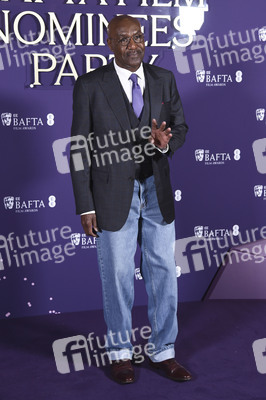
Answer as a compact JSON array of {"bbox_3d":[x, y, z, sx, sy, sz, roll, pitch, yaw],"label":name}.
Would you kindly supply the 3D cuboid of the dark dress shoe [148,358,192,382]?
[{"bbox_3d":[0.194,0.846,3.220,0.112,0.110,0.305,-8,12,-37],"label":"dark dress shoe"}]

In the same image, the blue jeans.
[{"bbox_3d":[0.014,0.348,3.215,0.405,1.020,0.300,-3,10,-18],"label":"blue jeans"}]

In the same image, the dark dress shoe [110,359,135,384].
[{"bbox_3d":[-0.060,0.870,3.267,0.110,0.114,0.295,-2,10,-11],"label":"dark dress shoe"}]

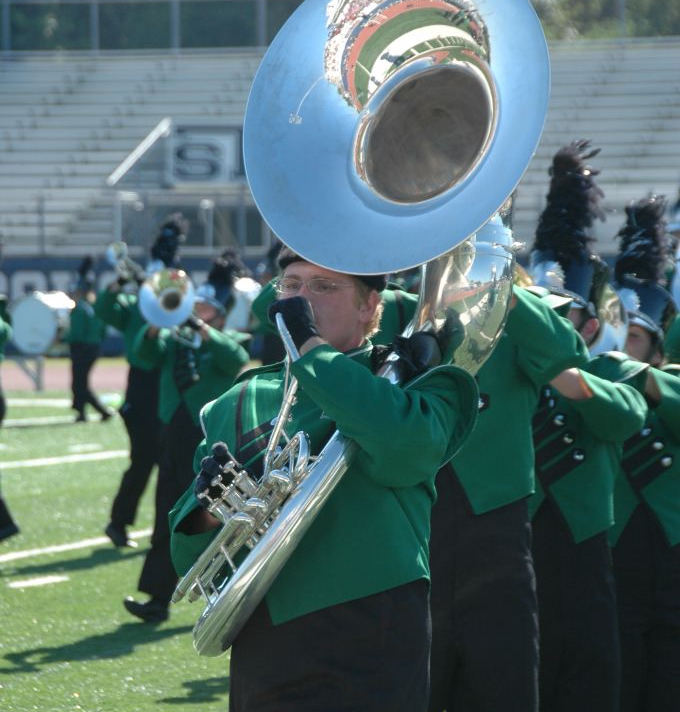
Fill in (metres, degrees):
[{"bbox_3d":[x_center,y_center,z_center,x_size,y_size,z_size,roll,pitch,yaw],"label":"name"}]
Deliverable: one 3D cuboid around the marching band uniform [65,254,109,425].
[{"bbox_3d":[-2.793,-0.182,52.800,0.520,1.840,0.500,0,1,35],"label":"marching band uniform"}]

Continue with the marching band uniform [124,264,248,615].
[{"bbox_3d":[-0.722,0.386,22.300,0.620,1.750,0.580,0,1,17],"label":"marching band uniform"}]

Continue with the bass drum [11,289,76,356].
[{"bbox_3d":[-3.281,-0.344,53.000,0.640,0.640,0.380,0,1,39],"label":"bass drum"}]

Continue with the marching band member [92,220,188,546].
[{"bbox_3d":[-1.121,0.148,27.800,0.600,1.940,0.580,0,1,18],"label":"marching band member"}]

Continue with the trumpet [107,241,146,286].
[{"bbox_3d":[-1.193,-0.506,27.300,0.130,0.180,0.520,0,-22,21],"label":"trumpet"}]

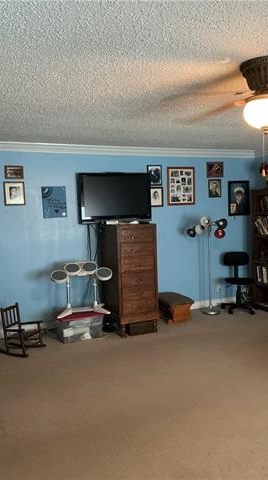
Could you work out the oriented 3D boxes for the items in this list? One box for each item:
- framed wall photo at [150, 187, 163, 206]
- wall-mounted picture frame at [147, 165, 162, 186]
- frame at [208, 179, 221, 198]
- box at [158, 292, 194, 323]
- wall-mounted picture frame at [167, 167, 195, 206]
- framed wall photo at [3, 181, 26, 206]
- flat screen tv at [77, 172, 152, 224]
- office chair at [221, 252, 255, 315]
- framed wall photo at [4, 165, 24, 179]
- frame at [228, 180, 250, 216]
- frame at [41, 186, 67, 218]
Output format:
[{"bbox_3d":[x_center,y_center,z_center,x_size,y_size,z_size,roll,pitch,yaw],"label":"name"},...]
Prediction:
[{"bbox_3d":[0.320,-0.634,5.696,0.229,0.290,0.030,-3,4,-22],"label":"framed wall photo"},{"bbox_3d":[0.296,-0.946,5.667,0.233,0.288,0.030,-3,4,-22],"label":"wall-mounted picture frame"},{"bbox_3d":[1.262,-0.797,6.033,0.233,0.280,0.020,-4,6,-23],"label":"frame"},{"bbox_3d":[0.571,0.960,5.569,0.430,0.320,0.460,-4,6,-23],"label":"box"},{"bbox_3d":[0.712,-0.792,5.791,0.463,0.567,0.025,-4,6,-23],"label":"wall-mounted picture frame"},{"bbox_3d":[-1.524,-0.590,4.953,0.248,0.300,0.030,-3,4,-22],"label":"framed wall photo"},{"bbox_3d":[-0.246,-0.556,5.187,0.990,0.650,0.110,-4,6,-23],"label":"flat screen tv"},{"bbox_3d":[1.572,0.632,5.816,0.520,0.870,0.550,-2,5,-5],"label":"office chair"},{"bbox_3d":[-1.526,-0.861,4.936,0.226,0.159,0.030,-3,4,-22],"label":"framed wall photo"},{"bbox_3d":[1.694,-0.672,6.249,0.407,0.551,0.030,-3,4,-22],"label":"frame"},{"bbox_3d":[-1.035,-0.485,5.057,0.305,0.412,0.020,-4,6,-23],"label":"frame"}]

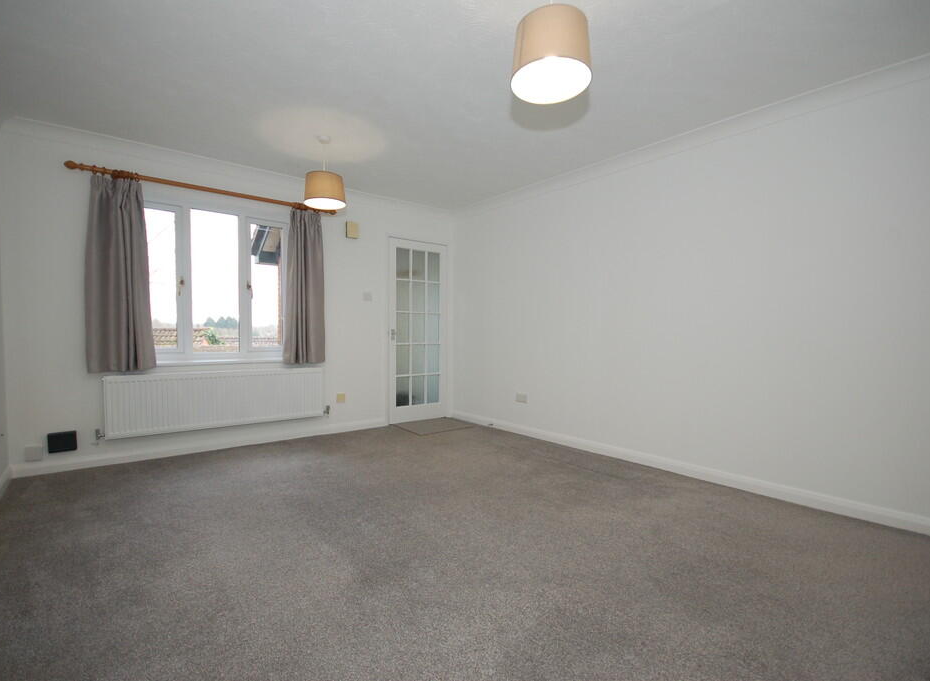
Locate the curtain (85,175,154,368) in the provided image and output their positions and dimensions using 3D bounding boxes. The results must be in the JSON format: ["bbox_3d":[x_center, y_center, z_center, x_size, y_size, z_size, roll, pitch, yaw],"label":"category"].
[{"bbox_3d":[-2.491,-0.462,3.088,0.396,1.380,0.120,-1,2,-39],"label":"curtain"}]

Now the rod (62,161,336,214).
[{"bbox_3d":[-1.971,-1.210,3.483,1.907,0.070,0.090,-1,2,-39],"label":"rod"}]

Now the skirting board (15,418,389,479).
[{"bbox_3d":[-1.921,0.867,3.697,2.793,0.095,0.020,-1,2,-39],"label":"skirting board"}]

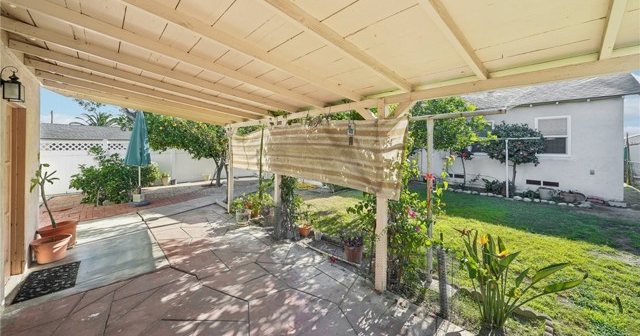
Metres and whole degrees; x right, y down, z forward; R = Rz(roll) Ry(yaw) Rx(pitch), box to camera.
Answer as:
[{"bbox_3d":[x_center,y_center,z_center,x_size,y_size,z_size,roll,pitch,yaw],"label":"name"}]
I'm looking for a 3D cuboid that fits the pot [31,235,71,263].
[{"bbox_3d":[-3.652,1.109,2.900,0.340,0.280,0.340,3,4,38],"label":"pot"}]

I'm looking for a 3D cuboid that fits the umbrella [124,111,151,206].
[{"bbox_3d":[-4.966,-0.288,5.850,0.550,2.600,0.530,-3,5,-40],"label":"umbrella"}]

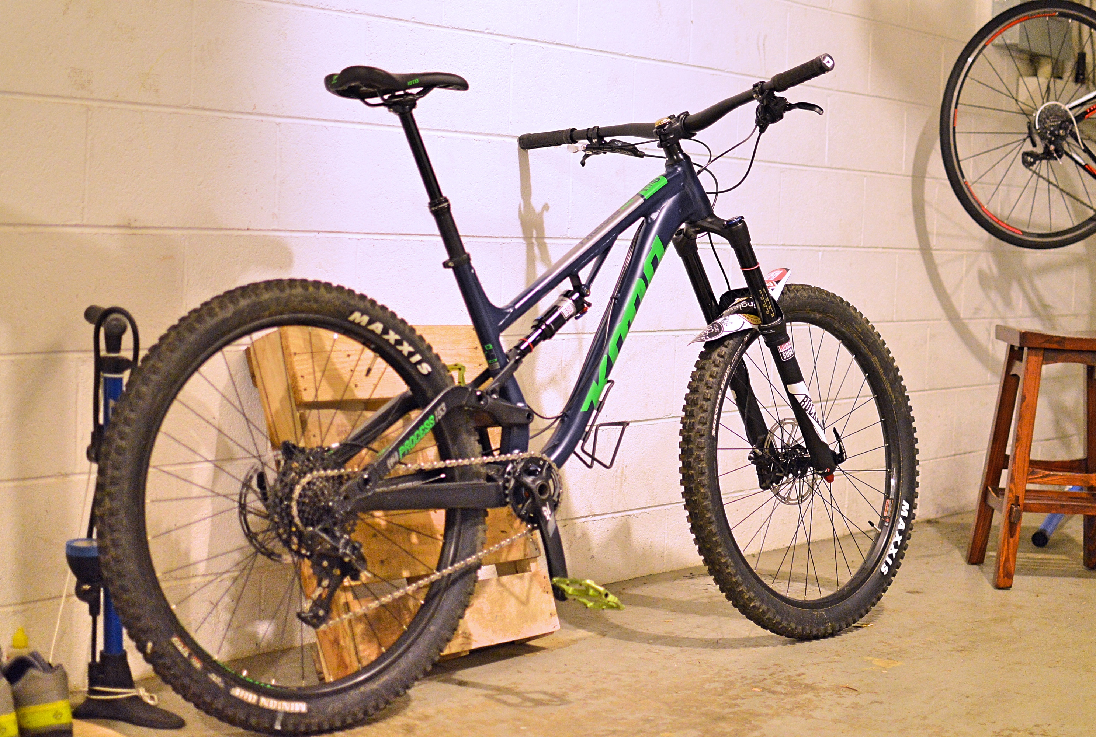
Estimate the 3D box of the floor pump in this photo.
[{"bbox_3d":[-0.678,0.224,2.525,0.200,0.645,0.190,3,5,9],"label":"floor pump"}]

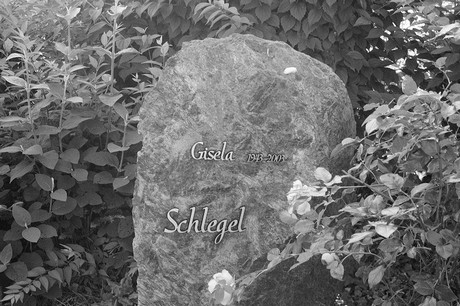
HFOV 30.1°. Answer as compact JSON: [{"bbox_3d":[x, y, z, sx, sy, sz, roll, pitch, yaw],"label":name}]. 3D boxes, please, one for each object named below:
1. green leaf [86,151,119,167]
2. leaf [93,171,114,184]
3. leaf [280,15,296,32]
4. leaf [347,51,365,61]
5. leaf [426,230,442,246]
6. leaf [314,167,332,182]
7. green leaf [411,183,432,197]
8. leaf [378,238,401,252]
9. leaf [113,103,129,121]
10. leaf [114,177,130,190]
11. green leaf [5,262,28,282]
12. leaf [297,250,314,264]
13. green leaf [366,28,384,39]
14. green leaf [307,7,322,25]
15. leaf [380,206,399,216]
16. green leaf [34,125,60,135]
[{"bbox_3d":[-0.376,0.016,2.500,0.105,0.021,0.060,12,46,12],"label":"green leaf"},{"bbox_3d":[-0.388,0.075,2.620,0.060,0.014,0.050,-9,42,-24],"label":"leaf"},{"bbox_3d":[0.209,-0.462,3.050,0.058,0.069,0.015,5,-23,2],"label":"leaf"},{"bbox_3d":[0.484,-0.376,3.300,0.069,0.020,0.060,4,42,5],"label":"leaf"},{"bbox_3d":[0.562,0.235,2.350,0.038,0.054,0.013,-38,-19,-15],"label":"leaf"},{"bbox_3d":[0.255,0.059,2.330,0.040,0.014,0.054,-40,67,-20],"label":"leaf"},{"bbox_3d":[0.515,0.098,2.300,0.070,0.014,0.020,-31,45,-6],"label":"green leaf"},{"bbox_3d":[0.410,0.238,2.200,0.058,0.038,0.013,-6,-30,-3],"label":"leaf"},{"bbox_3d":[-0.314,-0.119,2.450,0.027,0.070,0.014,-31,-19,-27],"label":"leaf"},{"bbox_3d":[-0.311,0.087,2.450,0.051,0.011,0.054,28,58,28],"label":"leaf"},{"bbox_3d":[-0.617,0.345,2.470,0.079,0.012,0.055,29,55,18],"label":"green leaf"},{"bbox_3d":[0.194,0.269,2.200,0.055,0.012,0.027,-37,52,-7],"label":"leaf"},{"bbox_3d":[0.544,-0.447,3.200,0.065,0.014,0.049,-30,64,-16],"label":"green leaf"},{"bbox_3d":[0.326,-0.534,3.300,0.056,0.080,0.016,26,-21,11],"label":"green leaf"},{"bbox_3d":[0.419,0.154,2.250,0.048,0.010,0.039,-12,37,-7],"label":"leaf"},{"bbox_3d":[-0.559,-0.072,2.620,0.080,0.014,0.042,-9,29,-22],"label":"green leaf"}]

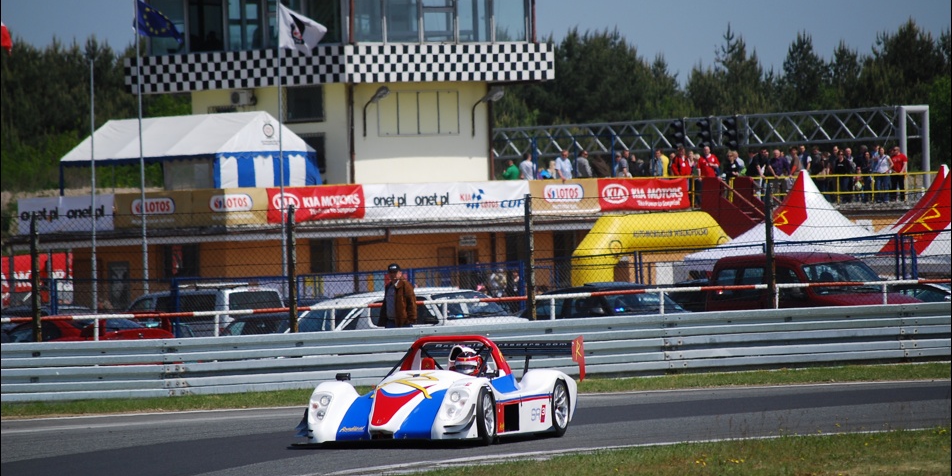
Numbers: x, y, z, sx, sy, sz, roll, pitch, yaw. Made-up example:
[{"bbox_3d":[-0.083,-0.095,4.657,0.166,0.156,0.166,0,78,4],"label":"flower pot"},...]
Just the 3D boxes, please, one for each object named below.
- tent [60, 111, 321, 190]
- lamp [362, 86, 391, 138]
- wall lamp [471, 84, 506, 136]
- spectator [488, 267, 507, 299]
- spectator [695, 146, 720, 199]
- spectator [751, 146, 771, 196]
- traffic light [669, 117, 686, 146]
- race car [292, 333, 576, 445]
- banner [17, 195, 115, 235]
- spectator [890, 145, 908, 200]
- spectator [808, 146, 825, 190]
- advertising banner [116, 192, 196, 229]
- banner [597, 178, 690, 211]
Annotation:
[{"bbox_3d":[-8.942,-2.100,246.500,6.900,3.400,4.200,-2,0,43],"label":"tent"},{"bbox_3d":[-3.290,-4.171,264.300,1.100,1.680,0.320,-2,0,42],"label":"lamp"},{"bbox_3d":[0.361,-3.810,239.000,1.150,1.520,0.300,-1,0,38],"label":"wall lamp"},{"bbox_3d":[0.581,1.595,215.000,0.500,1.700,0.350,-2,0,0],"label":"spectator"},{"bbox_3d":[7.104,-1.875,242.500,0.660,1.860,0.420,-2,0,6],"label":"spectator"},{"bbox_3d":[8.921,-1.944,247.686,0.520,1.750,0.360,-2,0,-18],"label":"spectator"},{"bbox_3d":[6.781,-3.424,267.000,0.420,1.080,0.370,-2,0,-38],"label":"traffic light"},{"bbox_3d":[-0.364,1.487,78.300,1.800,1.050,4.050,-2,0,18],"label":"race car"},{"bbox_3d":[-11.533,-0.662,224.000,3.700,1.020,0.050,-2,0,-45],"label":"banner"},{"bbox_3d":[13.259,-1.988,249.000,0.530,1.740,0.380,-2,0,20],"label":"spectator"},{"bbox_3d":[10.575,-1.938,247.000,0.500,1.790,0.370,-2,0,14],"label":"spectator"},{"bbox_3d":[-9.257,-0.788,228.773,0.050,1.016,3.051,-2,0,45],"label":"advertising banner"},{"bbox_3d":[5.153,-1.337,243.193,0.050,0.991,4.045,-2,0,45],"label":"banner"}]

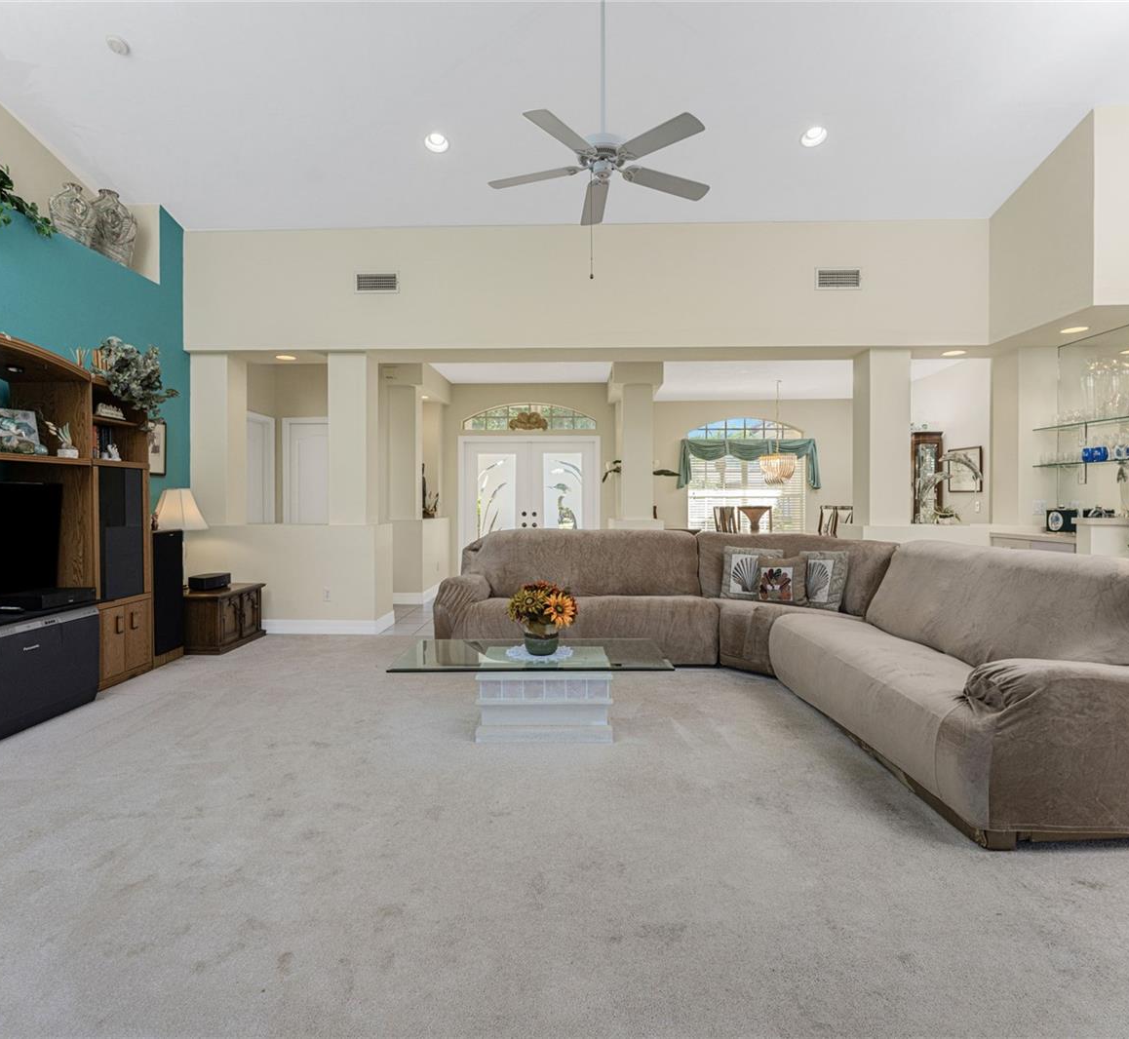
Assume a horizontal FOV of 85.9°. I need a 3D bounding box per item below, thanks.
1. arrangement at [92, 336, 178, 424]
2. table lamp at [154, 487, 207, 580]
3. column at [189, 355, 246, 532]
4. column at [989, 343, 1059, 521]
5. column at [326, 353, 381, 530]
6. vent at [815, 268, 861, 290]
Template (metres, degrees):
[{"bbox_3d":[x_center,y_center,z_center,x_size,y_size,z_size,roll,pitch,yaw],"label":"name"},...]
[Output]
[{"bbox_3d":[-2.890,-0.930,4.100,0.480,0.570,0.500,0,0,1],"label":"arrangement"},{"bbox_3d":[-3.210,0.155,5.100,0.400,0.810,0.400,0,0,1],"label":"table lamp"},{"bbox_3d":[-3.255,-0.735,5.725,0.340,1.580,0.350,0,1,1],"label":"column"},{"bbox_3d":[4.178,-0.735,5.515,0.360,1.560,0.360,0,1,1],"label":"column"},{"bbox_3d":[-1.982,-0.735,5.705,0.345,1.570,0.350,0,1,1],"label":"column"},{"bbox_3d":[2.363,-2.069,5.225,0.400,0.195,0.030,0,1,1],"label":"vent"}]

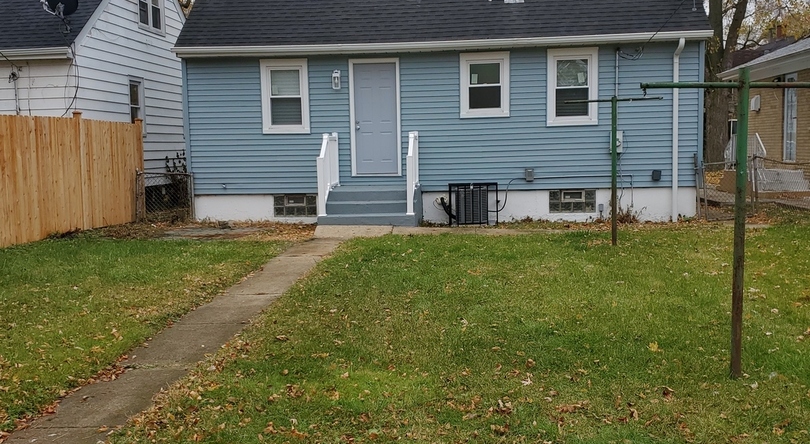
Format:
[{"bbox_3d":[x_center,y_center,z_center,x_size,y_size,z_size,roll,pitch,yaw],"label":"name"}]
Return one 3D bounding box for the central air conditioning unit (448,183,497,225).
[{"bbox_3d":[1.197,-0.326,14.119,0.810,0.720,0.740,-1,7,6],"label":"central air conditioning unit"}]

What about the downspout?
[{"bbox_3d":[4.721,-1.541,14.028,0.090,3.130,0.430,-1,7,6],"label":"downspout"}]

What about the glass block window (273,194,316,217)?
[{"bbox_3d":[-2.046,-0.297,15.234,0.815,0.400,0.090,-1,7,6],"label":"glass block window"}]

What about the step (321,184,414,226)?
[{"bbox_3d":[-0.567,-0.283,14.265,1.650,0.600,1.400,-1,7,6],"label":"step"}]

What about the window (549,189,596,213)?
[{"bbox_3d":[3.033,-0.370,14.675,0.830,0.405,0.090,-1,7,6],"label":"window"}]

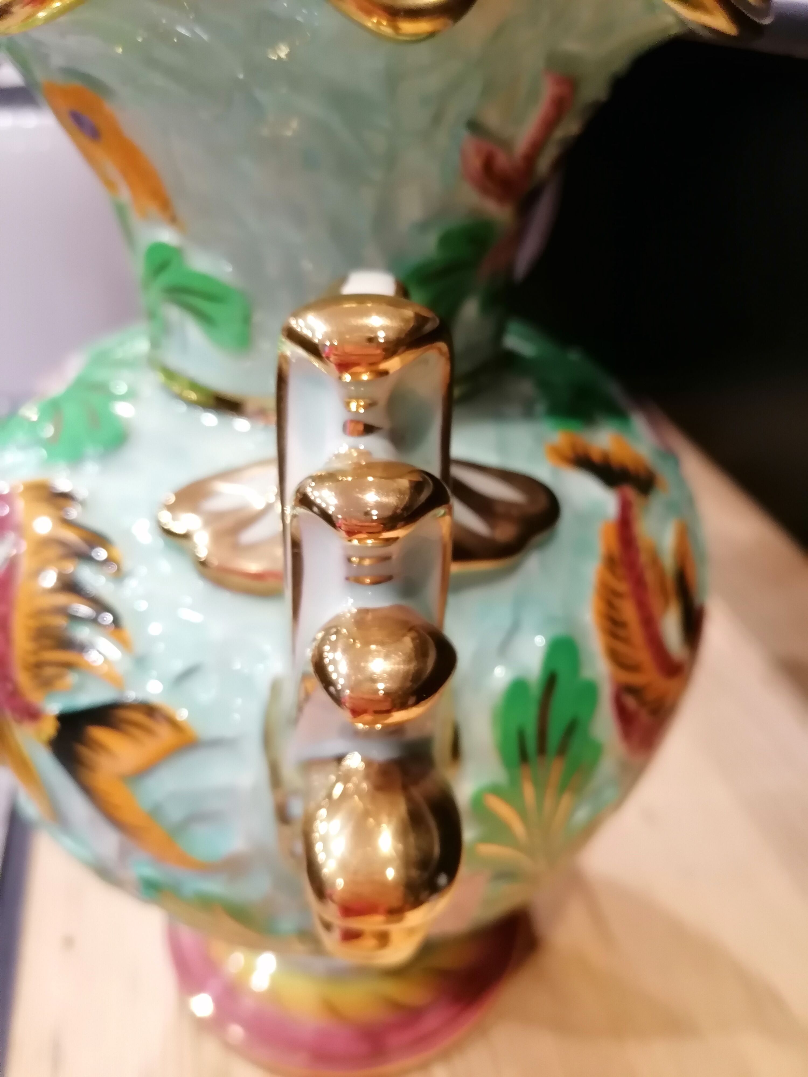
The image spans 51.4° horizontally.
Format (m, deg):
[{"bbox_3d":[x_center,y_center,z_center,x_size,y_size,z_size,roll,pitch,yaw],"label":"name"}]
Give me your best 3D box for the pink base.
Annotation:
[{"bbox_3d":[-0.019,0.110,0.285,0.121,0.033,0.121,1,31,0],"label":"pink base"}]

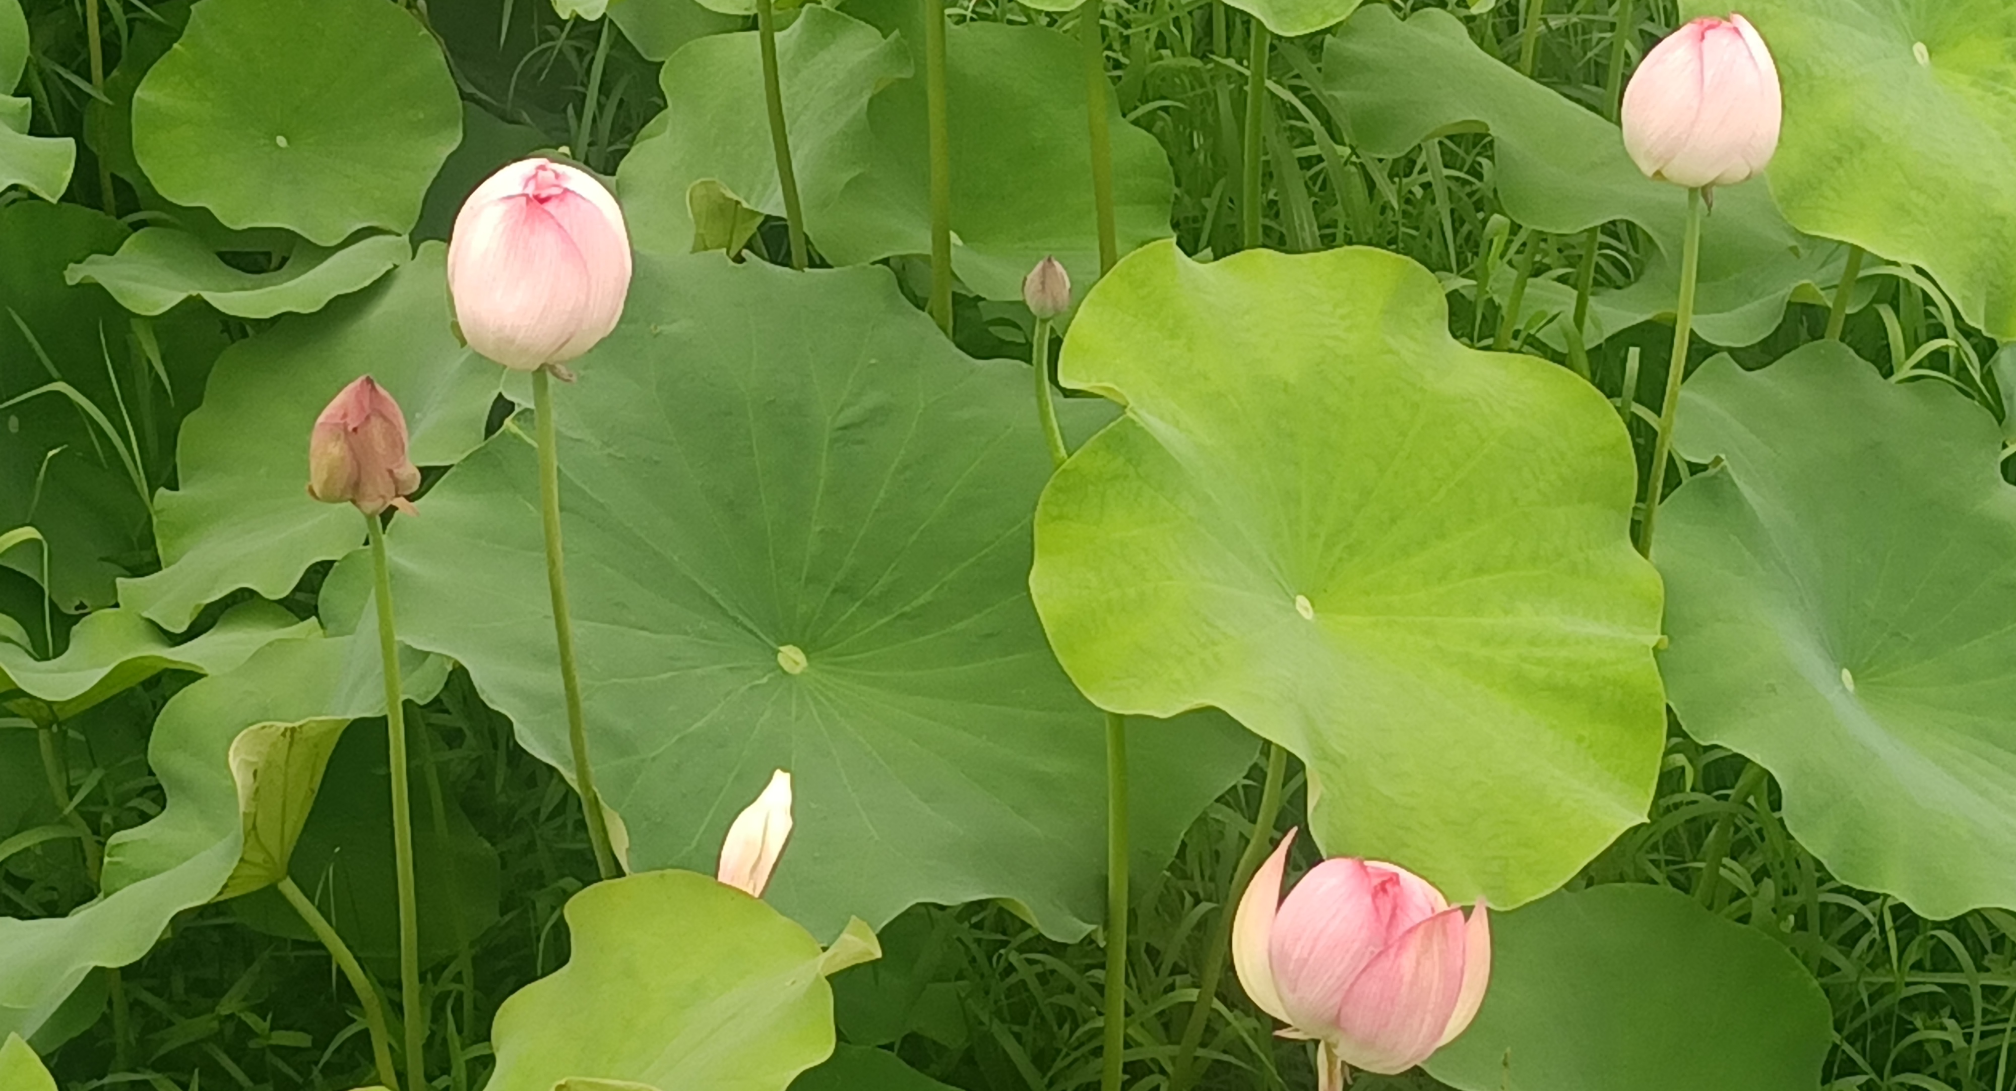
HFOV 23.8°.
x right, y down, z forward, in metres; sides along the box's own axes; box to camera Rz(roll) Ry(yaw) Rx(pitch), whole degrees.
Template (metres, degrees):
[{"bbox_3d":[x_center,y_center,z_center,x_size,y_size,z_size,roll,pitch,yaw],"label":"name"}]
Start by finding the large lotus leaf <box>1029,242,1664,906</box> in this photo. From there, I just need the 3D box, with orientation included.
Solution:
[{"bbox_3d":[0.185,0.016,2.600,0.385,0.075,0.340,43,56,12],"label":"large lotus leaf"}]

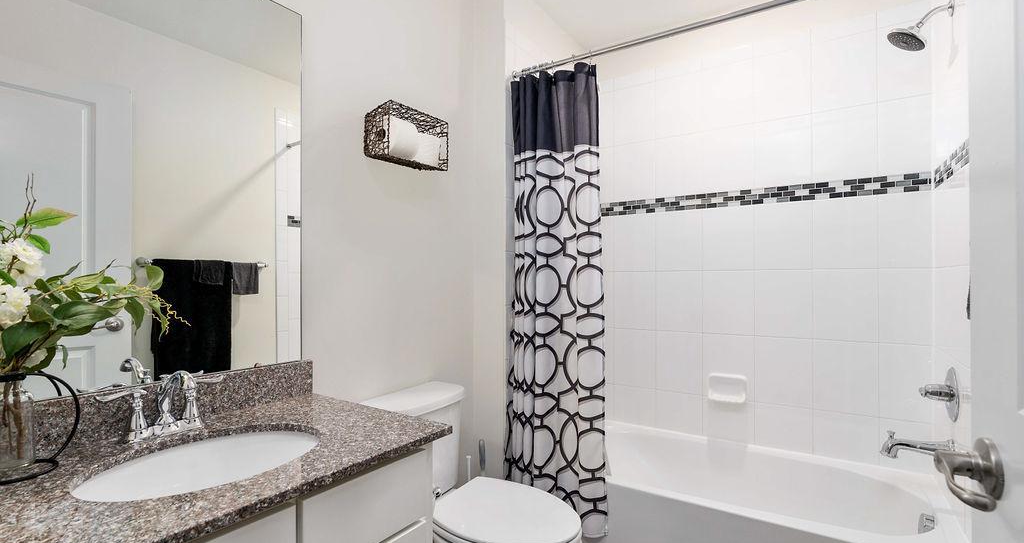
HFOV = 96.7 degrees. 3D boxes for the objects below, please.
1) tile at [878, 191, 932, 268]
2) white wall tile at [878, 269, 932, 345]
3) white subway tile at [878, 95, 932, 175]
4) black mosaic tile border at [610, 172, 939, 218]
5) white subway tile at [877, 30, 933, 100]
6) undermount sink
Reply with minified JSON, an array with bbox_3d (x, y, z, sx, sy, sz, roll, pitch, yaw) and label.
[{"bbox_3d":[1.620,-0.167,1.877,0.169,0.307,0.010,0,-1,33],"label":"tile"},{"bbox_3d":[1.609,0.146,1.860,0.168,0.307,0.010,0,-1,33],"label":"white wall tile"},{"bbox_3d":[1.625,-0.557,1.890,0.172,0.309,0.010,-1,-1,33],"label":"white subway tile"},{"bbox_3d":[1.051,-0.351,2.230,1.503,0.079,0.010,0,-1,33],"label":"black mosaic tile border"},{"bbox_3d":[1.619,-0.871,1.885,0.169,0.308,0.010,0,-1,33],"label":"white subway tile"},{"bbox_3d":[-0.597,0.459,0.896,0.360,0.160,0.430,0,-1,33],"label":"undermount sink"}]

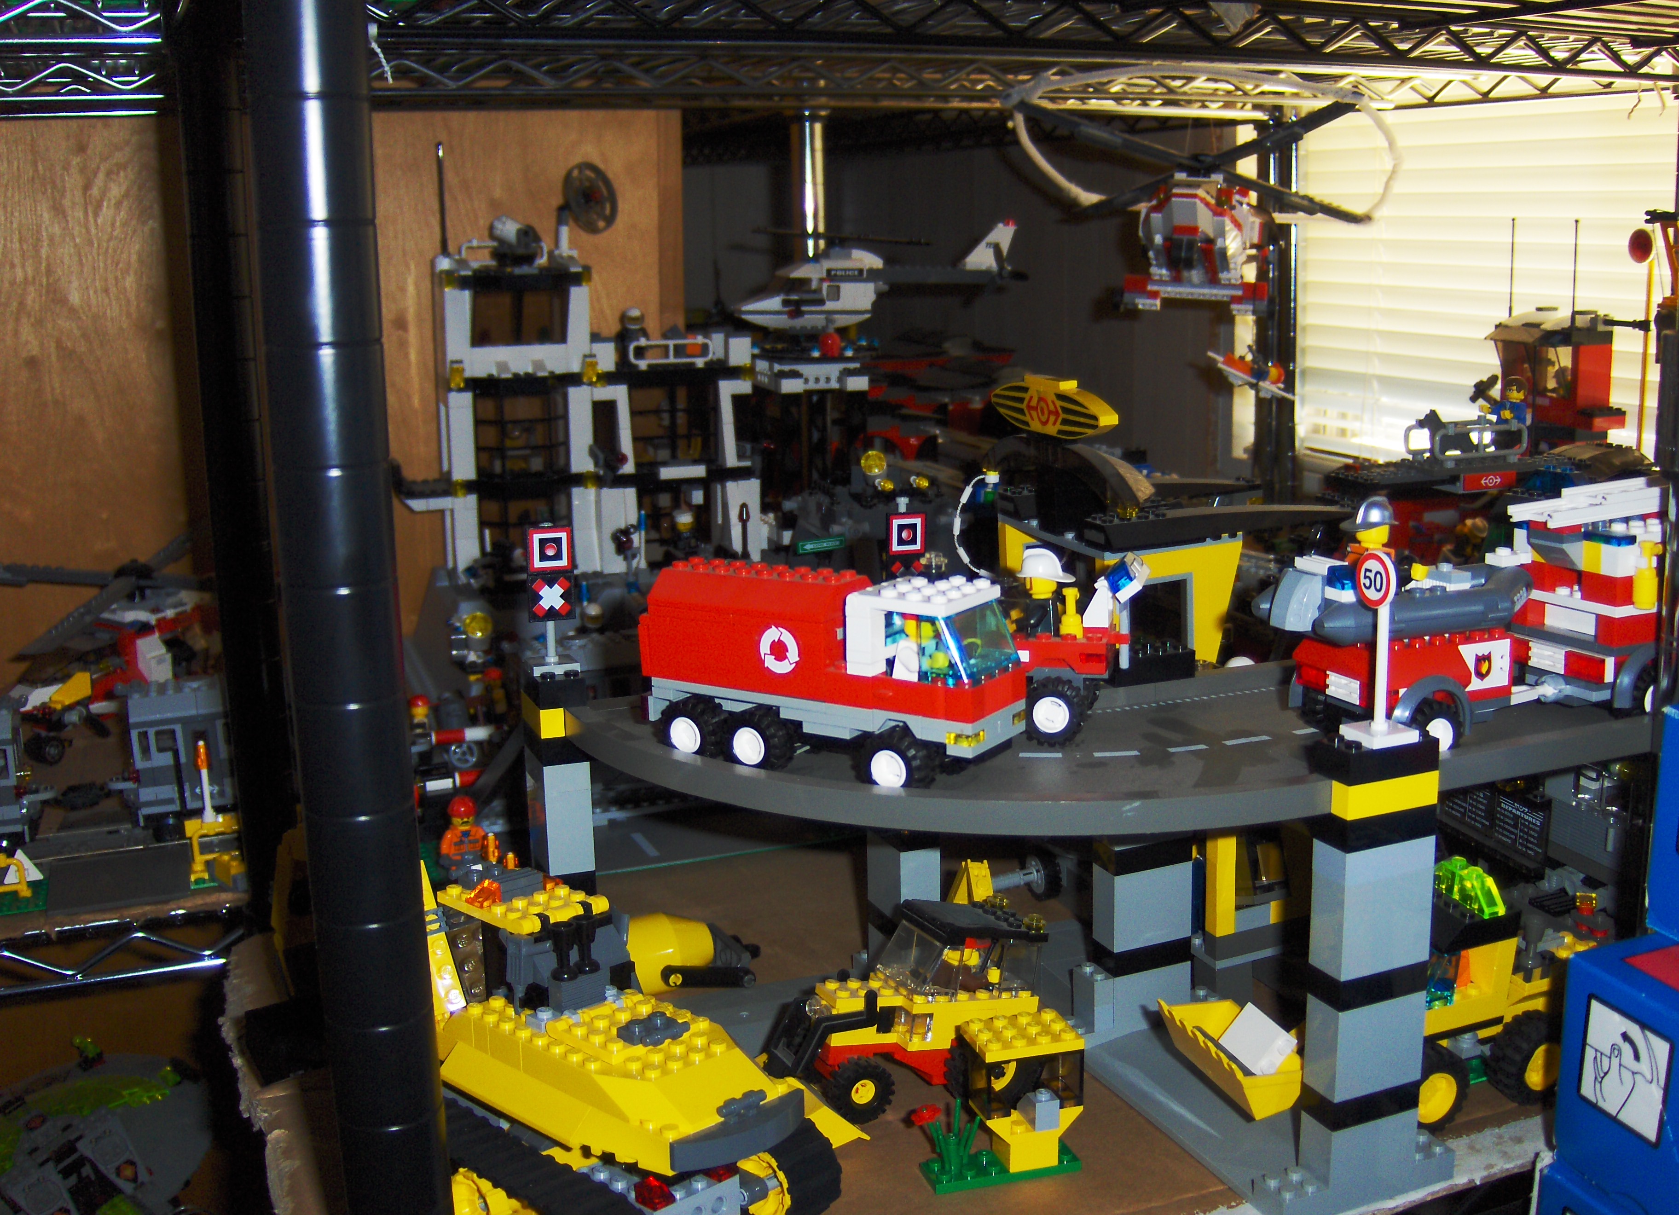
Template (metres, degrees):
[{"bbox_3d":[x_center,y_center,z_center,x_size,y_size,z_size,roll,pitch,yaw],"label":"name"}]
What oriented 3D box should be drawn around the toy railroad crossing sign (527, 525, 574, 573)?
[{"bbox_3d":[-0.096,-0.019,0.566,0.016,0.016,0.005,-5,13,-17],"label":"toy railroad crossing sign"}]

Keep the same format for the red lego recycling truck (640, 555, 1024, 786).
[{"bbox_3d":[-0.004,0.018,0.499,0.117,0.057,0.041,7,14,33],"label":"red lego recycling truck"}]

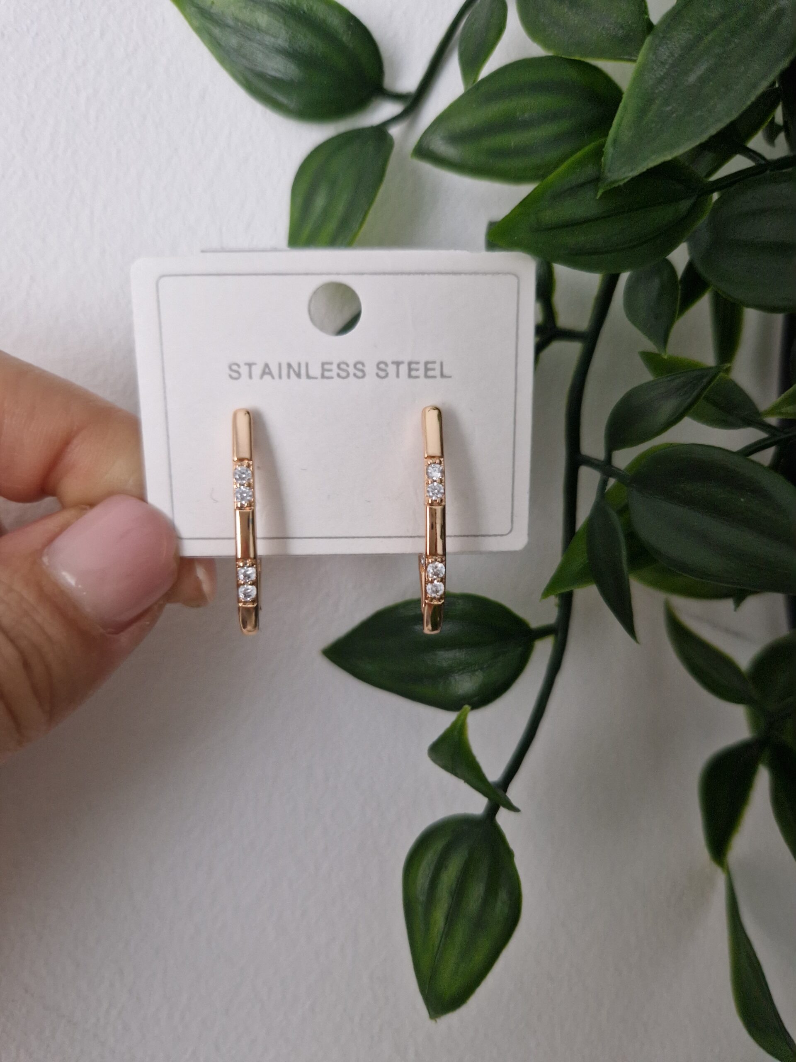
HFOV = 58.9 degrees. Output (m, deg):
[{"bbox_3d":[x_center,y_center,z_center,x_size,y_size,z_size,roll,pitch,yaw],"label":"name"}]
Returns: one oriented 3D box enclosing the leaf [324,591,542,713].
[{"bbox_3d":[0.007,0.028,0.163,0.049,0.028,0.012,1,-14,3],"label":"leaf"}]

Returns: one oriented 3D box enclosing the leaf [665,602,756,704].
[{"bbox_3d":[0.077,0.032,0.177,0.011,0.034,0.012,-41,4,18],"label":"leaf"}]

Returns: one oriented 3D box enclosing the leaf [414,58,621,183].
[{"bbox_3d":[0.027,-0.090,0.156,0.049,0.025,0.010,-9,10,2],"label":"leaf"}]

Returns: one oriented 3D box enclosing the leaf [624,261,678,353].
[{"bbox_3d":[0.054,-0.047,0.149,0.012,0.019,0.006,-12,10,2],"label":"leaf"}]

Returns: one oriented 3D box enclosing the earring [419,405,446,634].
[{"bbox_3d":[0.005,-0.002,0.104,0.003,0.032,0.022,0,10,0],"label":"earring"}]

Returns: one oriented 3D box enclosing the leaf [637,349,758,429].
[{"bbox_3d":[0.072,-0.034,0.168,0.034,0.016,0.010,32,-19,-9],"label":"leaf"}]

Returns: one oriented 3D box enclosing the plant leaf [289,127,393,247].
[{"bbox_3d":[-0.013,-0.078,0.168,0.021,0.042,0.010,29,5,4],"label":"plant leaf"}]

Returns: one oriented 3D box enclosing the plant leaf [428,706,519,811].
[{"bbox_3d":[0.018,0.055,0.162,0.013,0.034,0.015,-27,23,12],"label":"plant leaf"}]

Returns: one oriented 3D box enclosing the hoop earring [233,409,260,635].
[{"bbox_3d":[-0.022,-0.002,0.104,0.003,0.032,0.022,-2,10,-10],"label":"hoop earring"}]

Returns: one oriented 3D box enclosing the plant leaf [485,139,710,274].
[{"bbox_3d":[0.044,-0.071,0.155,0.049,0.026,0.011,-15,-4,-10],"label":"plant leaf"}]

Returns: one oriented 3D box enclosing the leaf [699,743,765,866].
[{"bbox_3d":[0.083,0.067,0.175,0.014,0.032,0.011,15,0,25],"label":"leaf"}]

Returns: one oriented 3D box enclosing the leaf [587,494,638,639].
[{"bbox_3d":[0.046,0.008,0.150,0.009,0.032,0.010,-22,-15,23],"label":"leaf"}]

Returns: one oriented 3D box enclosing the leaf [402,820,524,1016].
[{"bbox_3d":[0.015,0.096,0.175,0.030,0.058,0.010,8,10,-1],"label":"leaf"}]

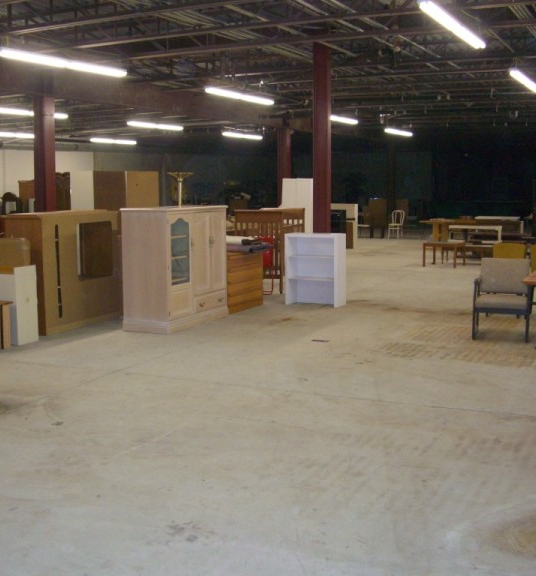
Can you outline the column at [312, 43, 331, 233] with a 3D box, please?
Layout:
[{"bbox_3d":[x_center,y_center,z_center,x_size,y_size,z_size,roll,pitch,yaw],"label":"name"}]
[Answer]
[{"bbox_3d":[0.773,-1.691,12.185,0.200,3.770,0.200,3,8,26],"label":"column"}]

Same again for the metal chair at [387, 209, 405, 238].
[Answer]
[{"bbox_3d":[4.169,-2.055,27.249,0.420,0.880,0.500,3,8,28],"label":"metal chair"}]

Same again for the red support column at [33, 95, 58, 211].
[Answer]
[{"bbox_3d":[-3.268,-1.336,12.428,0.220,2.972,0.220,3,8,26],"label":"red support column"}]

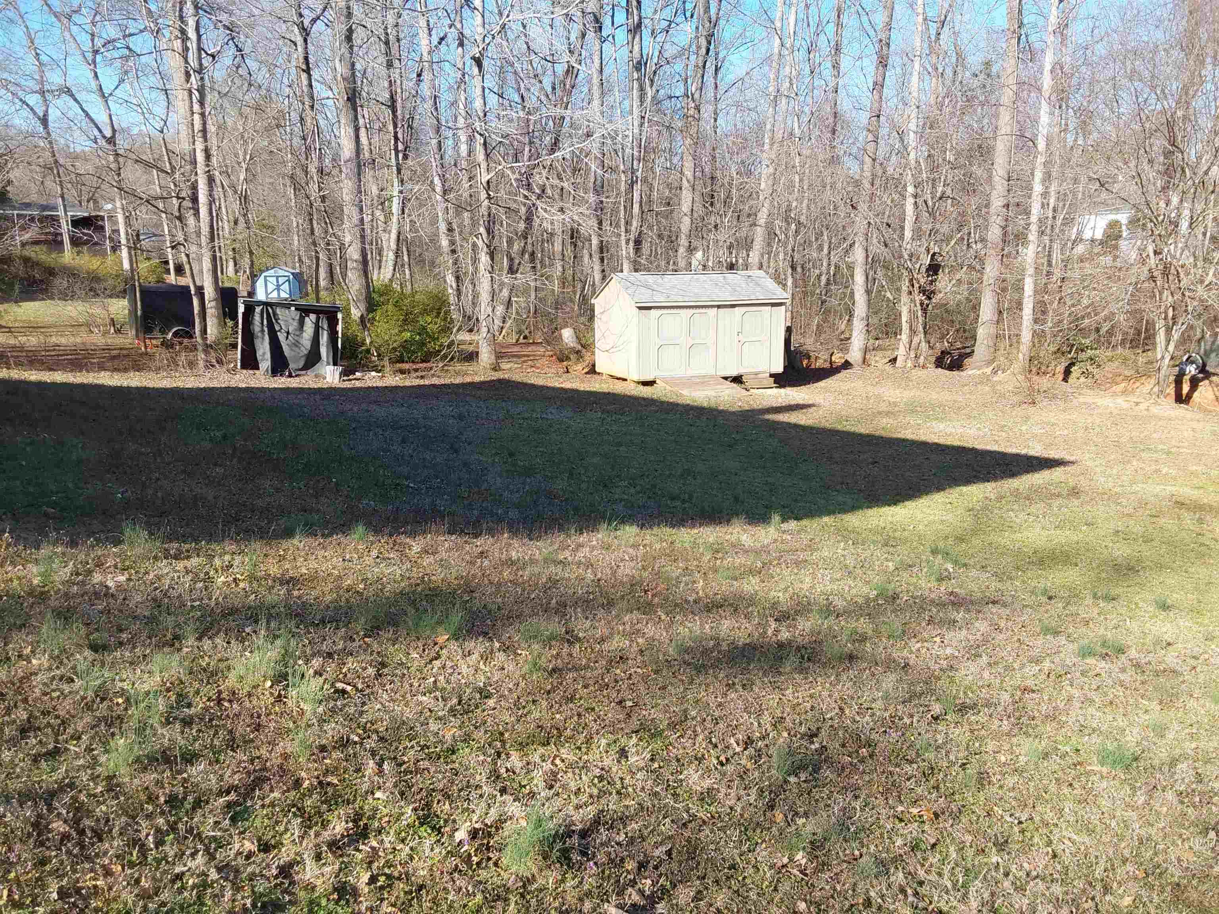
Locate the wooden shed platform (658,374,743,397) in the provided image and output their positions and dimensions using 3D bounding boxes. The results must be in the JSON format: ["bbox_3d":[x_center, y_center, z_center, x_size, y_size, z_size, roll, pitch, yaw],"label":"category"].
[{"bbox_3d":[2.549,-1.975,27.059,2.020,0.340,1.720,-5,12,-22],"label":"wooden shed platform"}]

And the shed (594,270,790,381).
[{"bbox_3d":[2.345,-3.962,29.152,4.887,2.959,3.132,-5,12,-22],"label":"shed"}]

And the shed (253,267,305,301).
[{"bbox_3d":[-21.091,-11.152,63.242,2.900,2.200,3.000,-2,11,-9],"label":"shed"}]

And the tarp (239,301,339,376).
[{"bbox_3d":[-9.667,-3.669,29.744,2.950,2.120,1.400,-4,12,-19],"label":"tarp"}]

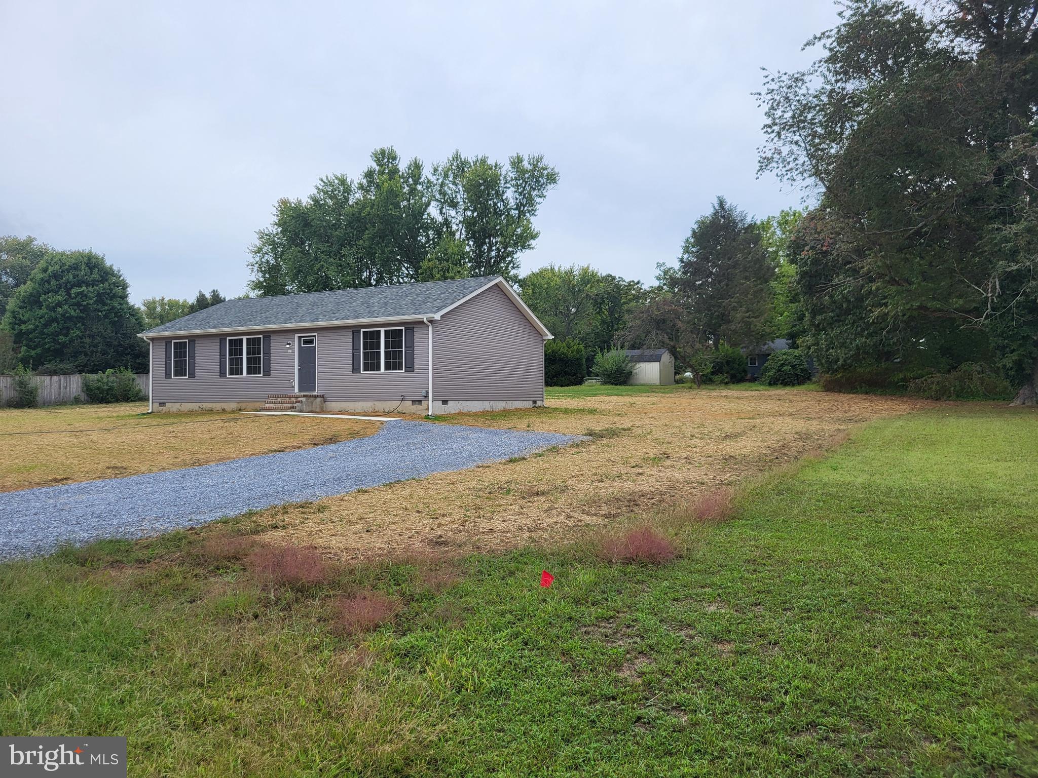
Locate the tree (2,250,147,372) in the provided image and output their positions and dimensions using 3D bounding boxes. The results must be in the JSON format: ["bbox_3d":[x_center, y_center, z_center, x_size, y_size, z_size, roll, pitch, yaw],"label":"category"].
[{"bbox_3d":[-31.379,-4.405,55.000,9.300,10.812,9.000,0,-1,-30],"label":"tree"}]

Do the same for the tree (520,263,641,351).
[{"bbox_3d":[6.199,-6.823,80.000,12.000,12.066,11.000,0,-1,4],"label":"tree"}]

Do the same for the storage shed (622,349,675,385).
[{"bbox_3d":[9.126,-1.536,58.922,4.300,2.650,3.050,-1,-1,30],"label":"storage shed"}]

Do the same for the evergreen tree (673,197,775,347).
[{"bbox_3d":[17.334,-8.478,66.000,8.400,15.652,8.200,-1,-1,15],"label":"evergreen tree"}]

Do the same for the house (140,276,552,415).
[{"bbox_3d":[-7.003,-1.597,32.749,14.329,5.188,9.428,-1,-1,27],"label":"house"}]

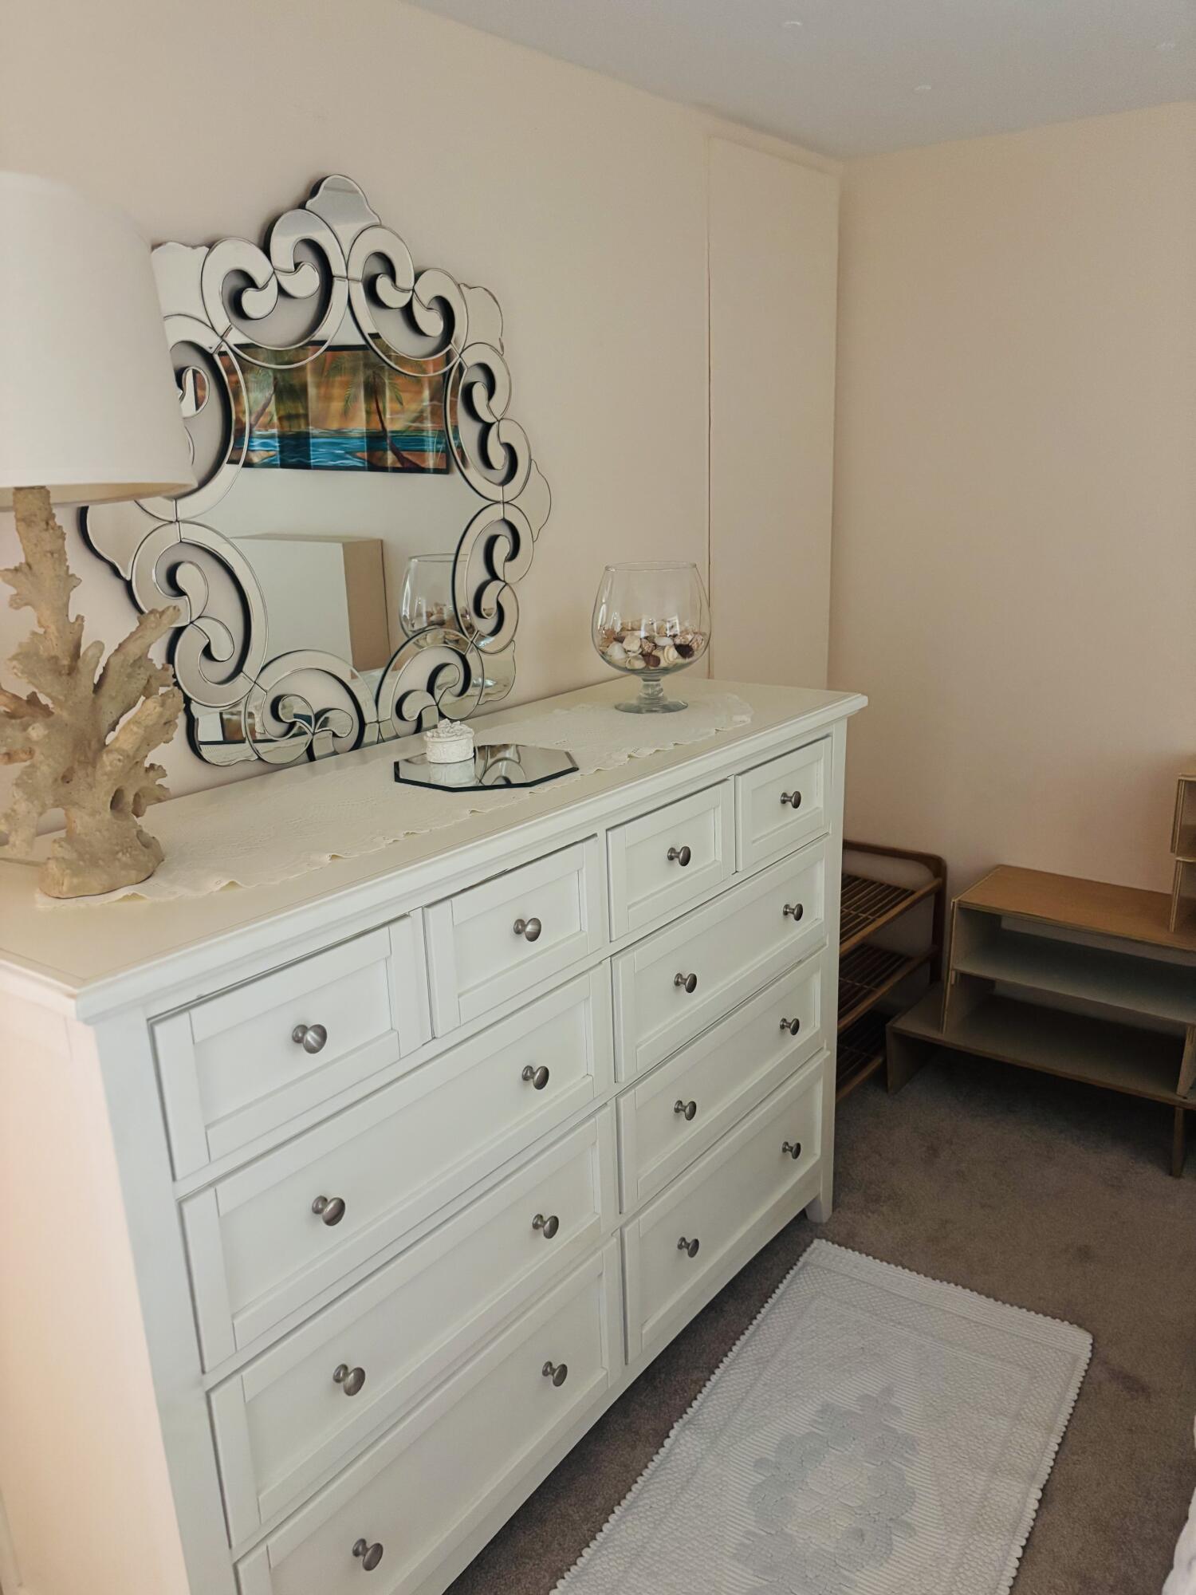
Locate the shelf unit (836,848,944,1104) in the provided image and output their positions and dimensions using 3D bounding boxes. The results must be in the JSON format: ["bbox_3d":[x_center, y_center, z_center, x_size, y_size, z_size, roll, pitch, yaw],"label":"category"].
[{"bbox_3d":[0.577,0.481,3.114,0.353,0.536,0.813,10,19,36],"label":"shelf unit"}]

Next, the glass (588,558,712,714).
[{"bbox_3d":[0.095,-0.292,2.176,0.216,0.257,0.216,-2,16,0],"label":"glass"}]

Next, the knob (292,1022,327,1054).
[{"bbox_3d":[-0.312,0.259,1.294,0.028,0.032,0.032,10,19,36],"label":"knob"}]

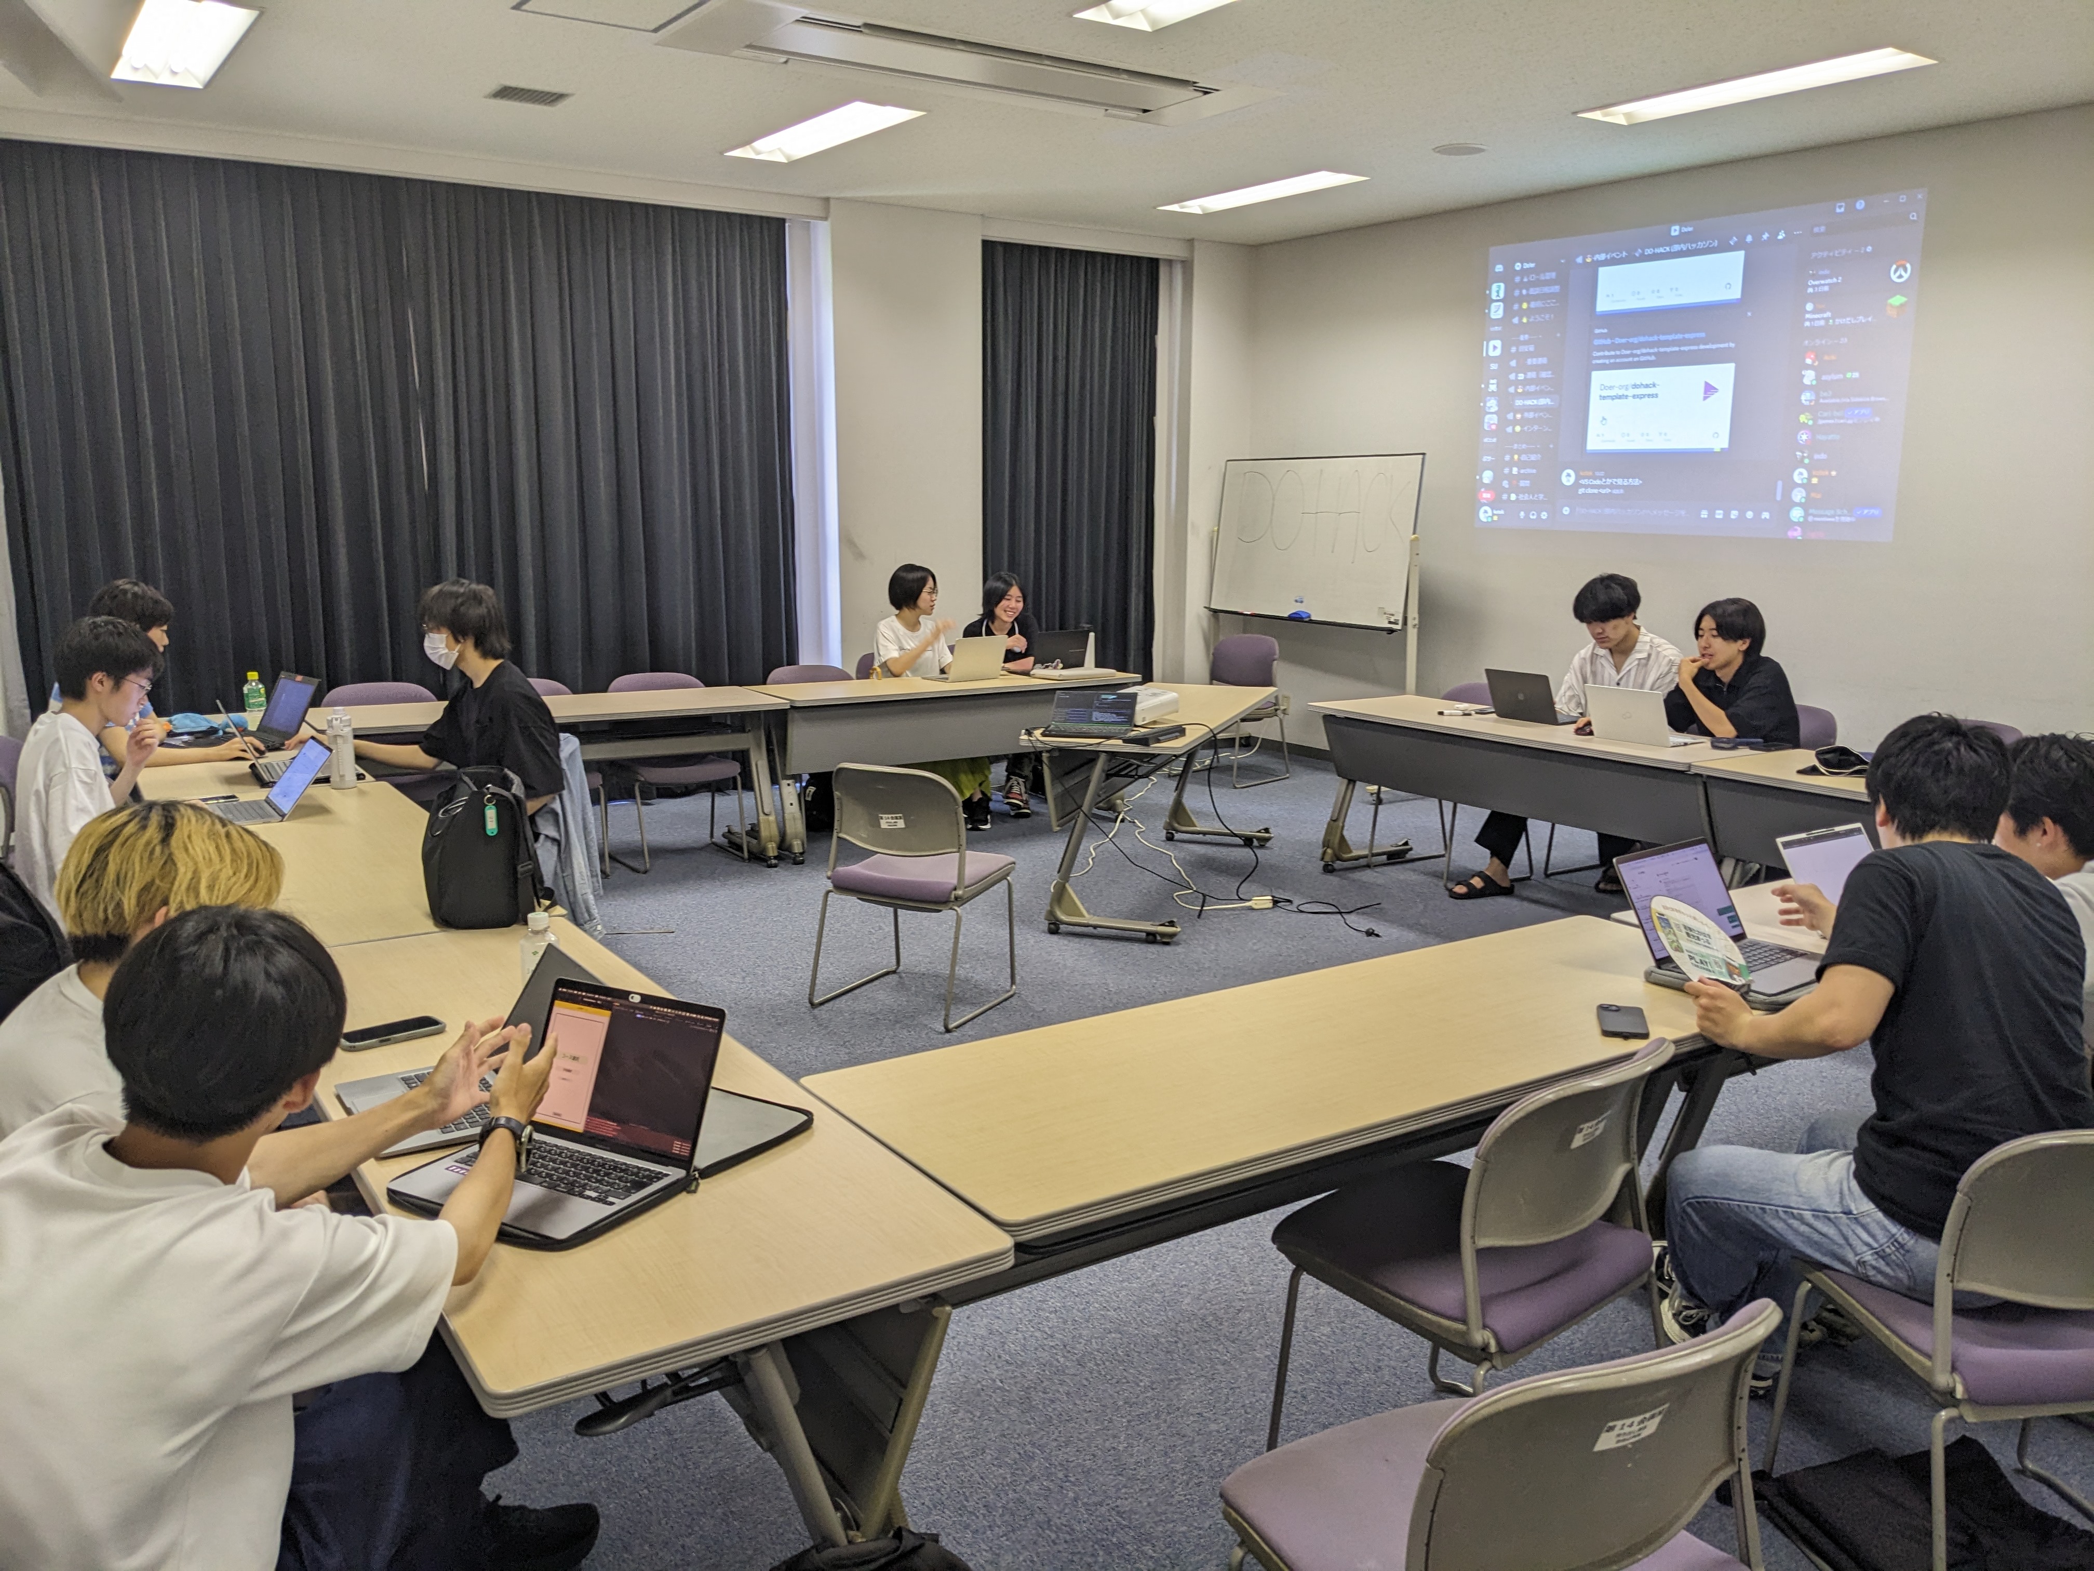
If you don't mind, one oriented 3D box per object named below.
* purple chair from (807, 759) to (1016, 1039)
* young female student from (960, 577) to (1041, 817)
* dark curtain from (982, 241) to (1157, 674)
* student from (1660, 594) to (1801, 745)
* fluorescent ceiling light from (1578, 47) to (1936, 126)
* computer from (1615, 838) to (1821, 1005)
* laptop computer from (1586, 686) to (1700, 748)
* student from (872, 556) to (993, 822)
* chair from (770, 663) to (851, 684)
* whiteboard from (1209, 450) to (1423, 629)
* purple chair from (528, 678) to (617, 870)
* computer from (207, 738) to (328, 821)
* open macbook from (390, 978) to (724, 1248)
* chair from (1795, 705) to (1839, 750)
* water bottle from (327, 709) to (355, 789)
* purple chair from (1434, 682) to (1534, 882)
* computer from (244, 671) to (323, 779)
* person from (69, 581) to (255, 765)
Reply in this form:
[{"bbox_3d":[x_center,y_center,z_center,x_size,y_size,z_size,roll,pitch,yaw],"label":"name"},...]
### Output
[{"bbox_3d":[-0.398,0.304,5.043,0.490,0.775,0.510,5,12,25],"label":"purple chair"},{"bbox_3d":[-0.213,-0.473,8.152,0.470,1.180,0.750,-5,12,-28],"label":"young female student"},{"bbox_3d":[0.128,-1.610,9.423,1.270,2.860,0.150,-7,13,-33],"label":"dark curtain"},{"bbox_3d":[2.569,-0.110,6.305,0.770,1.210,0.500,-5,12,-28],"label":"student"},{"bbox_3d":[2.463,-2.468,5.746,0.310,0.070,1.220,-7,13,-33],"label":"fluorescent ceiling light"},{"bbox_3d":[1.339,0.259,3.190,0.316,0.212,0.335,-8,14,-36],"label":"computer"},{"bbox_3d":[2.124,-0.248,5.798,0.293,0.209,0.300,-8,13,-37],"label":"laptop computer"},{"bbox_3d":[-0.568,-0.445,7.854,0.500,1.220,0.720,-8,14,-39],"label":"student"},{"bbox_3d":[-1.030,-0.159,7.549,0.510,0.780,0.520,-7,13,-33],"label":"chair"},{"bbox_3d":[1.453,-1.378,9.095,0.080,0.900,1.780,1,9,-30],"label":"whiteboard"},{"bbox_3d":[-2.130,-0.027,6.744,0.490,0.775,0.510,-6,13,-33],"label":"purple chair"},{"bbox_3d":[-2.215,-0.011,4.568,0.350,0.187,0.313,-7,13,-33],"label":"computer"},{"bbox_3d":[-0.630,0.415,2.124,0.301,0.216,0.302,6,12,28],"label":"open macbook"},{"bbox_3d":[2.758,0.082,6.408,0.520,0.775,0.515,-7,13,-33],"label":"chair"},{"bbox_3d":[-2.087,-0.109,4.835,0.077,0.232,0.077,-7,13,-33],"label":"water bottle"},{"bbox_3d":[1.710,-0.009,6.831,0.510,0.775,0.490,-4,12,-25],"label":"purple chair"},{"bbox_3d":[-2.713,-0.252,5.615,0.308,0.218,0.317,9,14,40],"label":"computer"},{"bbox_3d":[-3.010,-0.028,5.419,0.710,1.270,0.490,-8,14,-39],"label":"person"}]

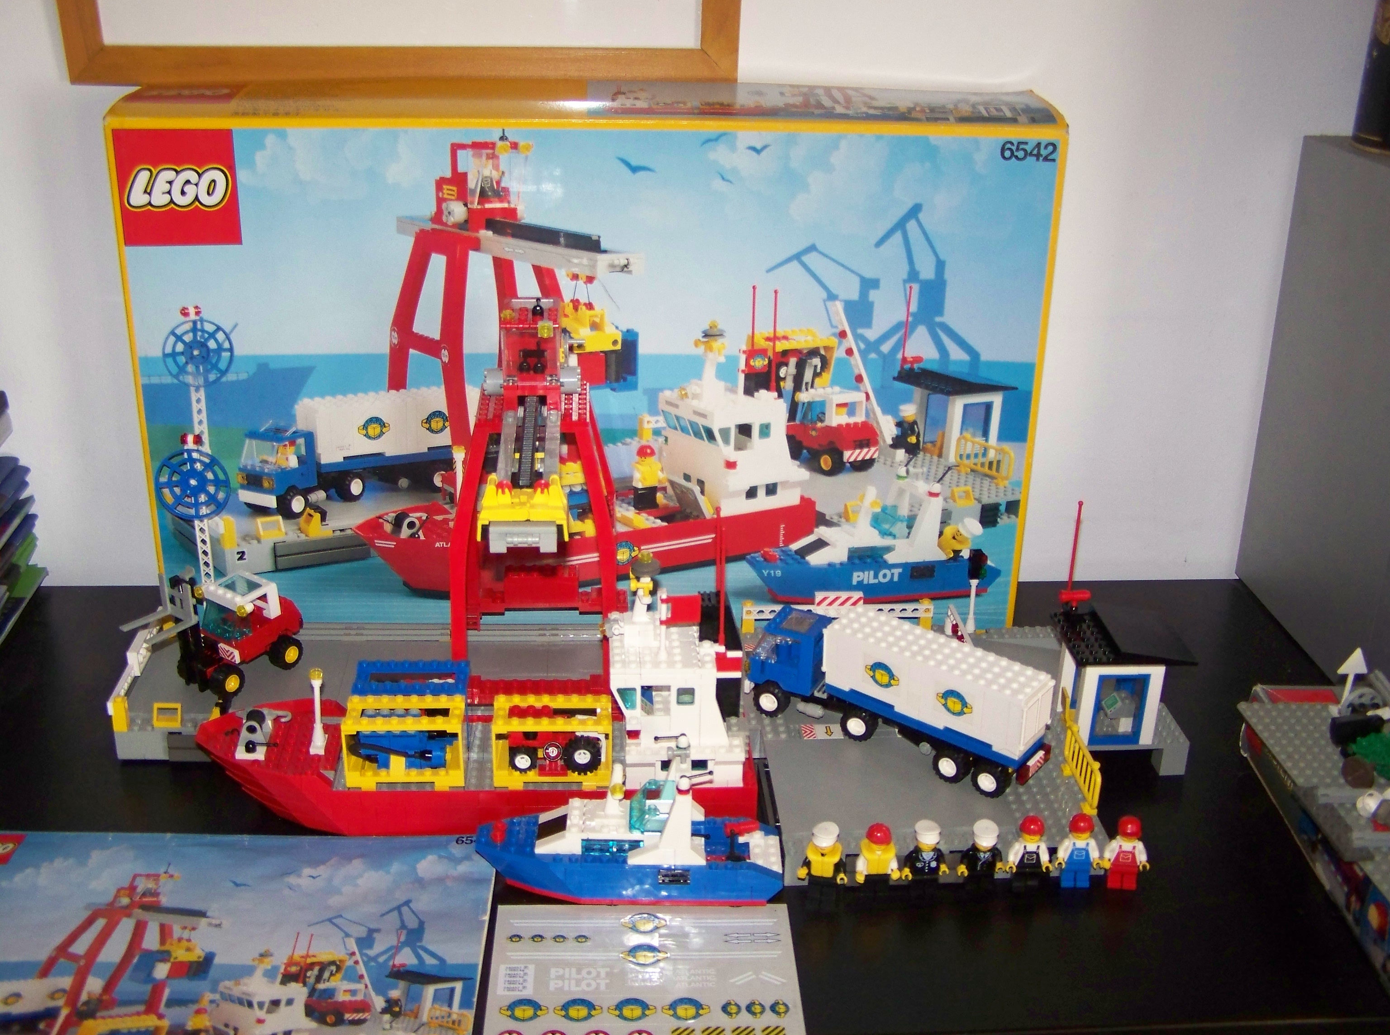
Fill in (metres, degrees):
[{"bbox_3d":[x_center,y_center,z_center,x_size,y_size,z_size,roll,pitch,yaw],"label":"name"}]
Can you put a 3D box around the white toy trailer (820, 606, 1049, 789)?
[{"bbox_3d":[0.137,0.106,0.871,0.135,0.066,0.038,19,31,35],"label":"white toy trailer"}]

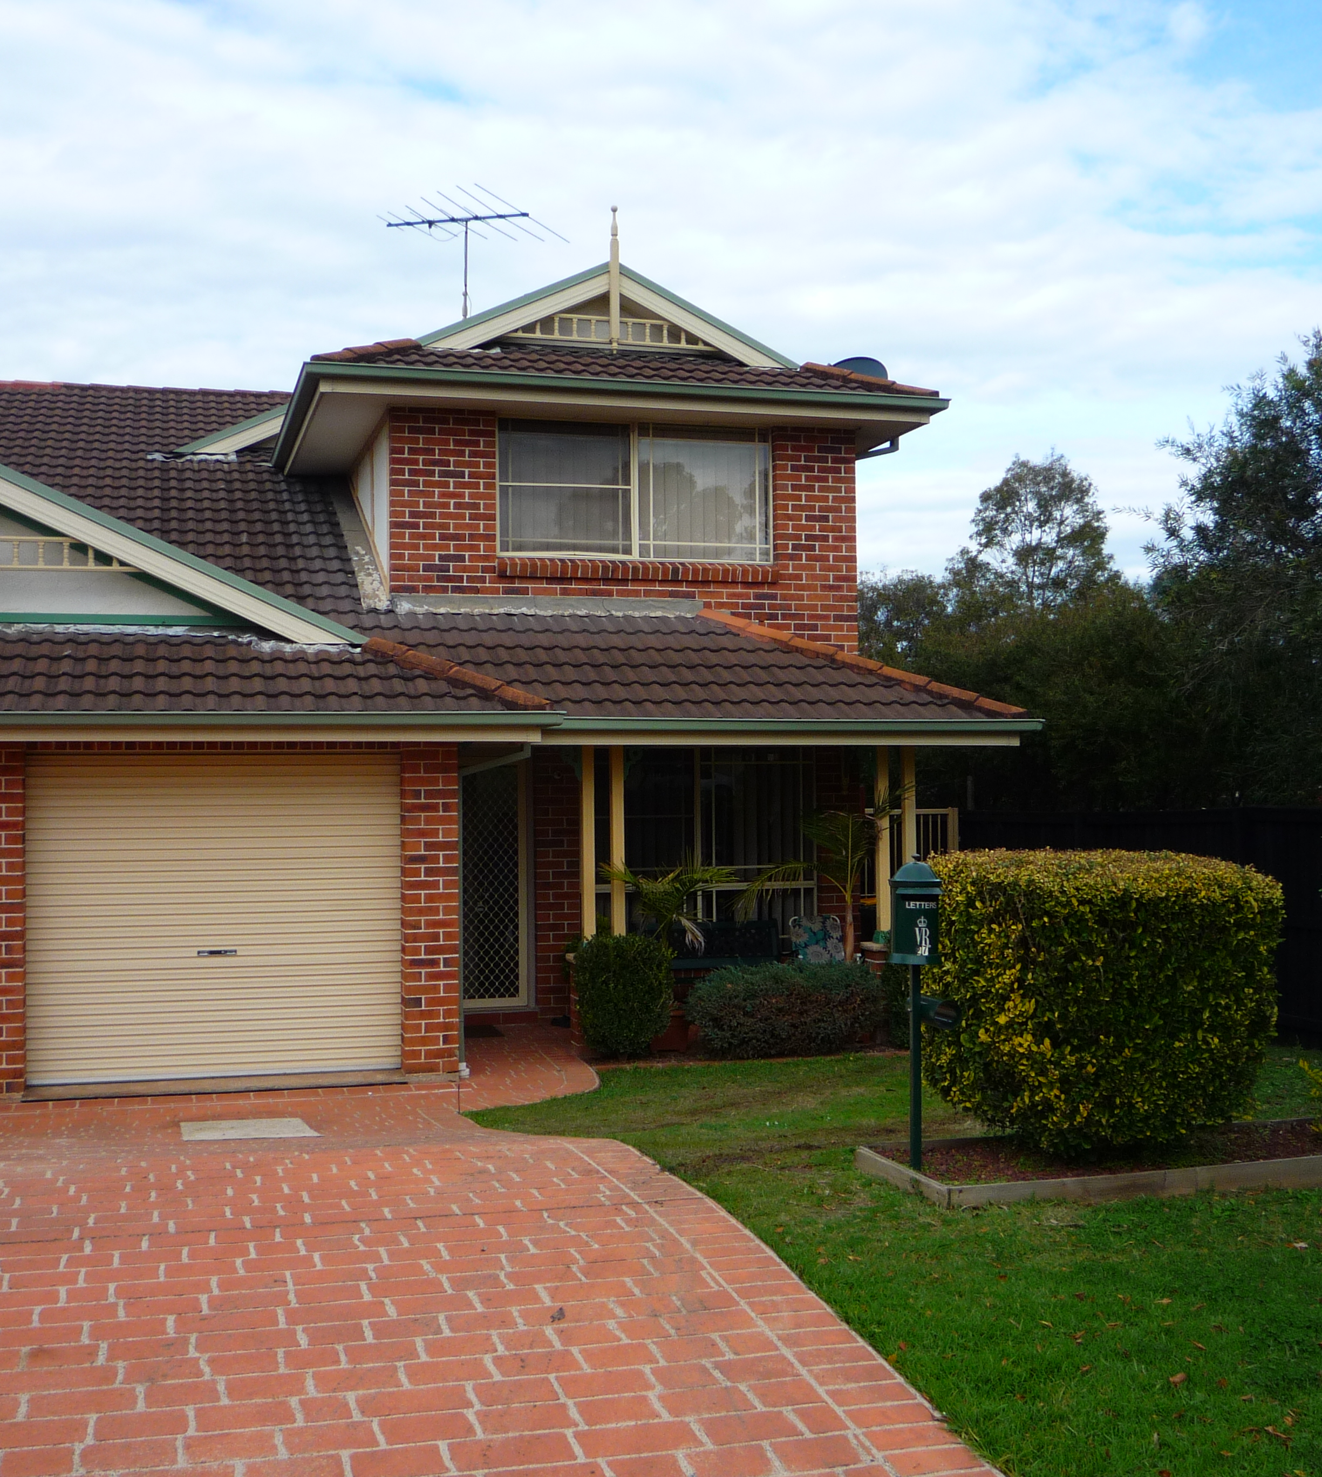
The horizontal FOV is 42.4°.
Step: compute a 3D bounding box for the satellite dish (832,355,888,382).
[{"bbox_3d":[1.855,-3.403,16.200,0.640,0.620,0.320,-1,-16,16],"label":"satellite dish"}]

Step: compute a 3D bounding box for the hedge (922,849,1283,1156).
[{"bbox_3d":[2.065,1.237,8.050,1.420,1.450,1.120,0,-2,-16],"label":"hedge"}]

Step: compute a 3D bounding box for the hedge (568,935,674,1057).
[{"bbox_3d":[-0.275,1.837,12.200,0.760,0.900,0.740,0,-2,0],"label":"hedge"}]

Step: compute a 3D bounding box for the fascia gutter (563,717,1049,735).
[{"bbox_3d":[1.014,-0.092,12.523,3.838,0.110,0.120,0,-2,-16],"label":"fascia gutter"}]

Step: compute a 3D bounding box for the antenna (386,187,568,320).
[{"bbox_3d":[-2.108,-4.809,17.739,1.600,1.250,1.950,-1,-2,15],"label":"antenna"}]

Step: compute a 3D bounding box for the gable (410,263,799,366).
[{"bbox_3d":[-0.469,-3.636,14.746,3.320,0.820,0.300,0,-2,-16],"label":"gable"}]

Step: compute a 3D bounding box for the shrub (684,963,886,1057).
[{"bbox_3d":[0.907,1.972,12.500,1.420,0.690,0.850,0,-2,-16],"label":"shrub"}]

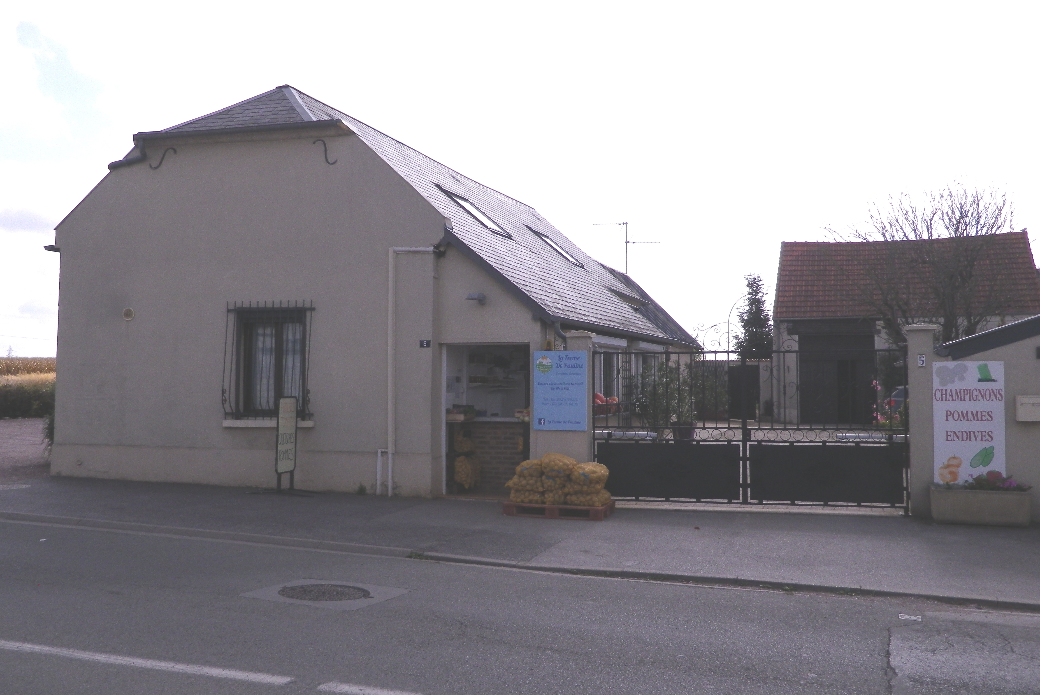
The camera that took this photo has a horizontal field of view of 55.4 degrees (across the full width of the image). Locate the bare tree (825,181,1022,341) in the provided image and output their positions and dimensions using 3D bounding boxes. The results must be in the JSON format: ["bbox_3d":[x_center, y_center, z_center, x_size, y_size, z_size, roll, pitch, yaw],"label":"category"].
[{"bbox_3d":[9.949,-0.853,24.500,4.100,5.900,4.000,-1,-2,16],"label":"bare tree"}]

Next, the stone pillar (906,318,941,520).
[{"bbox_3d":[4.805,0.874,11.846,0.360,2.290,0.360,-1,-2,16],"label":"stone pillar"}]

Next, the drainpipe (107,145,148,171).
[{"bbox_3d":[-5.781,-2.786,14.590,0.570,0.340,0.220,-1,-2,16],"label":"drainpipe"}]

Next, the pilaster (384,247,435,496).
[{"bbox_3d":[-1.497,0.321,13.795,0.710,3.441,0.260,0,-3,13],"label":"pilaster"}]

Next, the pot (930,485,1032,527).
[{"bbox_3d":[5.234,1.799,11.254,1.000,0.400,0.400,-1,-2,16],"label":"pot"}]

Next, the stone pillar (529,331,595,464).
[{"bbox_3d":[0.540,0.915,12.911,0.800,2.250,0.380,-1,-2,16],"label":"stone pillar"}]

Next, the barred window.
[{"bbox_3d":[-3.527,0.177,13.905,1.300,1.620,0.270,-1,-2,16],"label":"barred window"}]

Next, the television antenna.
[{"bbox_3d":[2.866,-2.702,26.800,1.720,1.420,0.500,-1,-2,16],"label":"television antenna"}]

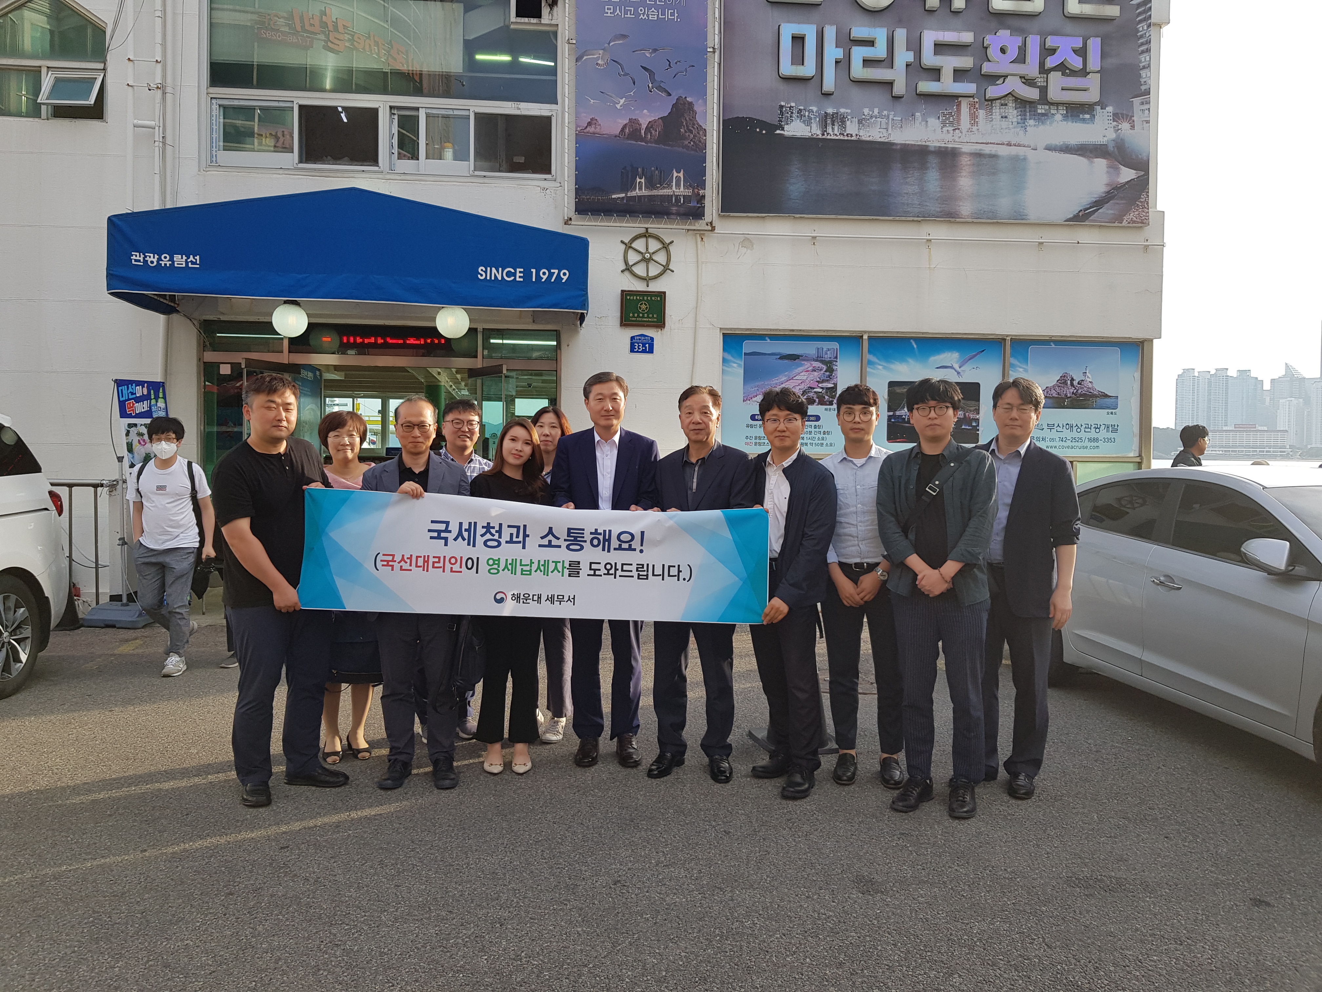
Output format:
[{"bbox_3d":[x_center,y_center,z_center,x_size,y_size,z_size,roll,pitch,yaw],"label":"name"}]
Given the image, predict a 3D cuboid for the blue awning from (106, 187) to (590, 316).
[{"bbox_3d":[-2.584,-2.079,8.782,3.827,0.918,1.350,0,2,-7],"label":"blue awning"}]

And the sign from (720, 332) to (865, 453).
[{"bbox_3d":[1.326,-1.021,10.039,1.457,1.200,0.040,0,2,-7],"label":"sign"}]

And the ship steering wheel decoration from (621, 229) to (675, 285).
[{"bbox_3d":[-0.131,-2.337,9.684,0.522,0.577,0.080,0,2,-7],"label":"ship steering wheel decoration"}]

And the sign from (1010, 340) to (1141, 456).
[{"bbox_3d":[4.328,-1.018,10.386,1.434,1.204,0.040,0,2,-7],"label":"sign"}]

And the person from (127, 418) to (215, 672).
[{"bbox_3d":[-3.219,0.313,6.665,0.530,1.682,0.500,0,2,-12],"label":"person"}]

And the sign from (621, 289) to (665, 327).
[{"bbox_3d":[-0.176,-1.826,9.731,0.442,0.354,0.040,0,2,-7],"label":"sign"}]

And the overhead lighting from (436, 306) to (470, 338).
[{"bbox_3d":[-1.875,-1.583,8.960,0.295,0.335,0.295,0,2,-7],"label":"overhead lighting"}]

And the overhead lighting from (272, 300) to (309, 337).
[{"bbox_3d":[-3.281,-1.567,8.798,0.295,0.335,0.295,0,2,-7],"label":"overhead lighting"}]

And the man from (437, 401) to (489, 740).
[{"bbox_3d":[-1.053,0.359,5.213,0.500,1.738,0.360,0,2,-7],"label":"man"}]

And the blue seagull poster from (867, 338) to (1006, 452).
[{"bbox_3d":[2.825,-1.028,10.212,1.480,1.178,0.040,0,2,-7],"label":"blue seagull poster"}]

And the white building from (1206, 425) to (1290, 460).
[{"bbox_3d":[836.728,-78.282,1435.000,121.115,45.787,30.000,0,2,0],"label":"white building"}]

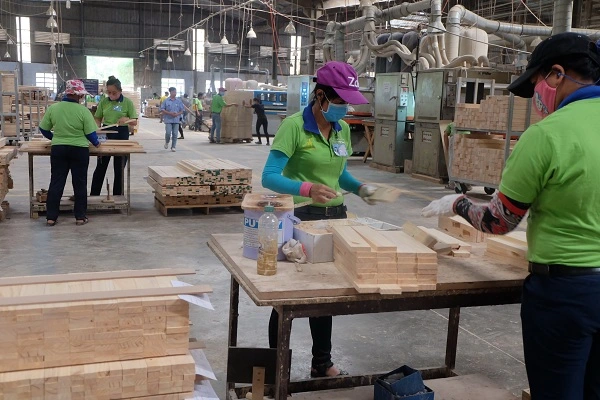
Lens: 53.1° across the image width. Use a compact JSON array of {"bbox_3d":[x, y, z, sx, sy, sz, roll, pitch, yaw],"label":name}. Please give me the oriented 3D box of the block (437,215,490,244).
[{"bbox_3d":[0.779,0.134,2.867,0.075,0.055,0.380,0,10,-14],"label":"block"}]

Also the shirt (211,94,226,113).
[{"bbox_3d":[-2.486,-2.943,18.300,0.380,0.560,0.450,-1,10,-22],"label":"shirt"}]

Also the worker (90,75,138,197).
[{"bbox_3d":[-2.428,-0.797,7.893,0.550,1.620,0.450,1,9,-9],"label":"worker"}]

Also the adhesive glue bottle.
[{"bbox_3d":[-0.107,0.136,2.047,0.067,0.243,0.067,2,9,0],"label":"adhesive glue bottle"}]

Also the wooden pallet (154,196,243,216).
[{"bbox_3d":[-1.268,0.057,7.620,1.040,0.120,0.740,-2,10,-26],"label":"wooden pallet"}]

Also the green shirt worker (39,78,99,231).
[{"bbox_3d":[-2.493,-0.522,6.479,0.580,1.530,0.450,0,10,-14],"label":"green shirt worker"}]

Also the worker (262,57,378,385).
[{"bbox_3d":[0.126,0.151,2.917,0.520,1.570,0.500,11,13,44],"label":"worker"}]

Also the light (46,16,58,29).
[{"bbox_3d":[-7.508,-5.375,18.200,0.350,0.360,0.350,2,9,0],"label":"light"}]

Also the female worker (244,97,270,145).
[{"bbox_3d":[-1.296,-2.416,18.300,0.800,1.460,0.460,1,9,-6],"label":"female worker"}]

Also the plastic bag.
[{"bbox_3d":[-0.017,0.188,2.229,0.083,0.088,0.080,0,9,-12],"label":"plastic bag"}]

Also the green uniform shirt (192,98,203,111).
[{"bbox_3d":[-4.224,-3.947,24.800,0.300,0.500,0.420,-6,12,-40],"label":"green uniform shirt"}]

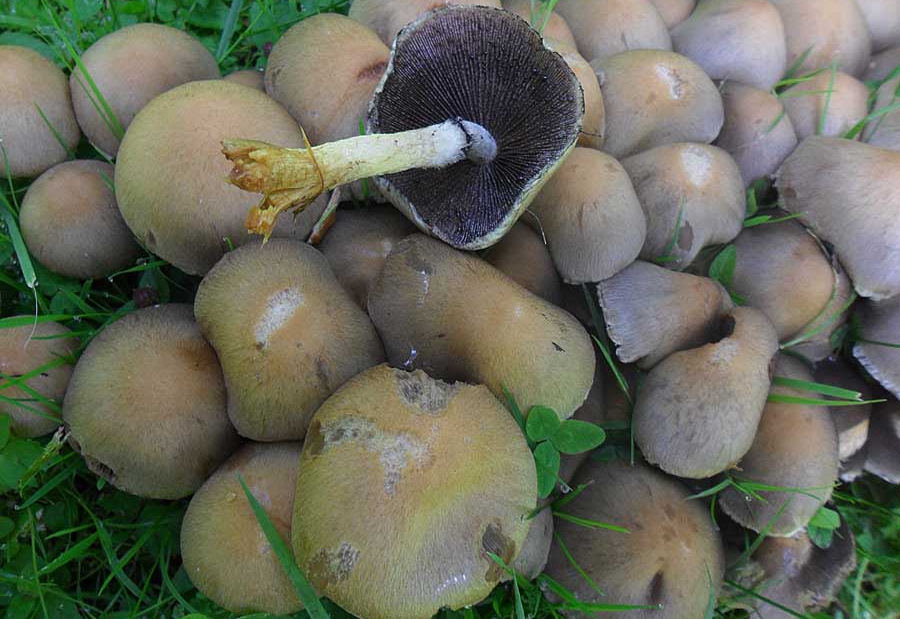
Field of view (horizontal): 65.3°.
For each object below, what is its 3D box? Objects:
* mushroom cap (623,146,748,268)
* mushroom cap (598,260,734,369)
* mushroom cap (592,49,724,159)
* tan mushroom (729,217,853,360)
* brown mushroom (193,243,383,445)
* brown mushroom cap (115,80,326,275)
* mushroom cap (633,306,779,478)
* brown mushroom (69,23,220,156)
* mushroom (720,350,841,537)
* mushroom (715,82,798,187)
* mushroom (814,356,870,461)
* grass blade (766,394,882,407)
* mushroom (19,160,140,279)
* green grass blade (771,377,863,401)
[{"bbox_3d":[0.098,-0.049,0.289,0.055,0.037,0.055,4,47,-2],"label":"mushroom cap"},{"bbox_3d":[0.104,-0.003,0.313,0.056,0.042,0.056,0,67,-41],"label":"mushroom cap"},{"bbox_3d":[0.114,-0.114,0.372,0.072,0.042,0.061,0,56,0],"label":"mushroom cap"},{"bbox_3d":[0.162,-0.018,0.322,0.064,0.040,0.064,7,60,-13],"label":"tan mushroom"},{"bbox_3d":[-0.061,0.003,0.252,0.069,0.042,0.074,-3,60,2],"label":"brown mushroom"},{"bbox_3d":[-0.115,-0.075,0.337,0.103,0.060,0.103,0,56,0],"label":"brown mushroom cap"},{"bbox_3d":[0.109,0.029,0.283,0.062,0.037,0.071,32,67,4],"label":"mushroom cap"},{"bbox_3d":[-0.152,-0.113,0.341,0.073,0.046,0.073,-1,52,1],"label":"brown mushroom"},{"bbox_3d":[0.110,0.045,0.237,0.052,0.038,0.056,15,57,-8],"label":"mushroom"},{"bbox_3d":[0.165,-0.098,0.371,0.054,0.033,0.054,3,56,-5],"label":"mushroom"},{"bbox_3d":[0.141,0.035,0.256,0.038,0.026,0.038,12,58,-6],"label":"mushroom"},{"bbox_3d":[0.119,0.029,0.223,0.039,0.003,0.002,2,27,-3],"label":"grass blade"},{"bbox_3d":[-0.189,-0.051,0.348,0.059,0.036,0.059,0,56,0],"label":"mushroom"},{"bbox_3d":[0.116,0.025,0.224,0.031,0.004,0.002,13,26,-3],"label":"green grass blade"}]

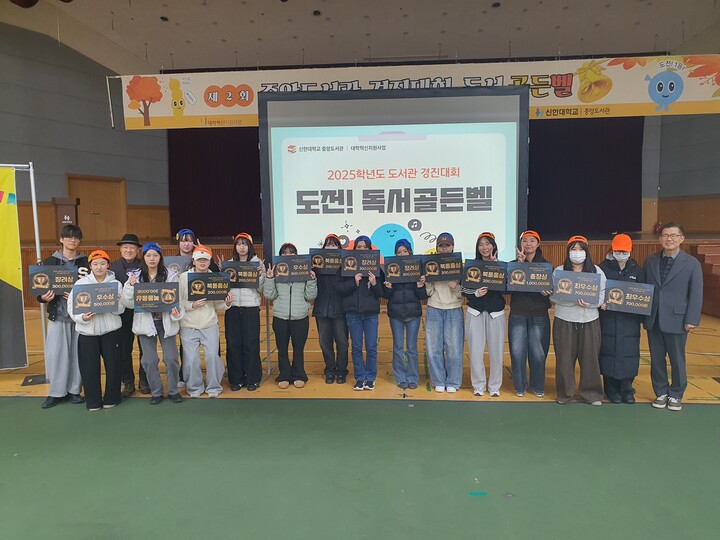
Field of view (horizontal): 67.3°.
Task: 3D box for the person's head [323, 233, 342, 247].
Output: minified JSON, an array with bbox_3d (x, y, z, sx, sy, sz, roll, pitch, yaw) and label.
[{"bbox_3d":[-0.318,-0.330,6.137,0.185,0.140,0.265,-2,-6,-9],"label":"person's head"}]

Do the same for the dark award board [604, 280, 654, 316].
[{"bbox_3d":[2.571,0.267,5.160,0.430,0.295,0.010,7,0,12],"label":"dark award board"}]

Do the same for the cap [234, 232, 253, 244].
[{"bbox_3d":[-1.276,-0.331,5.937,0.185,0.140,0.265,-2,-6,-12],"label":"cap"}]

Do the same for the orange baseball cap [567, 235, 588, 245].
[{"bbox_3d":[2.141,-0.259,5.306,0.185,0.140,0.265,1,-6,19],"label":"orange baseball cap"}]

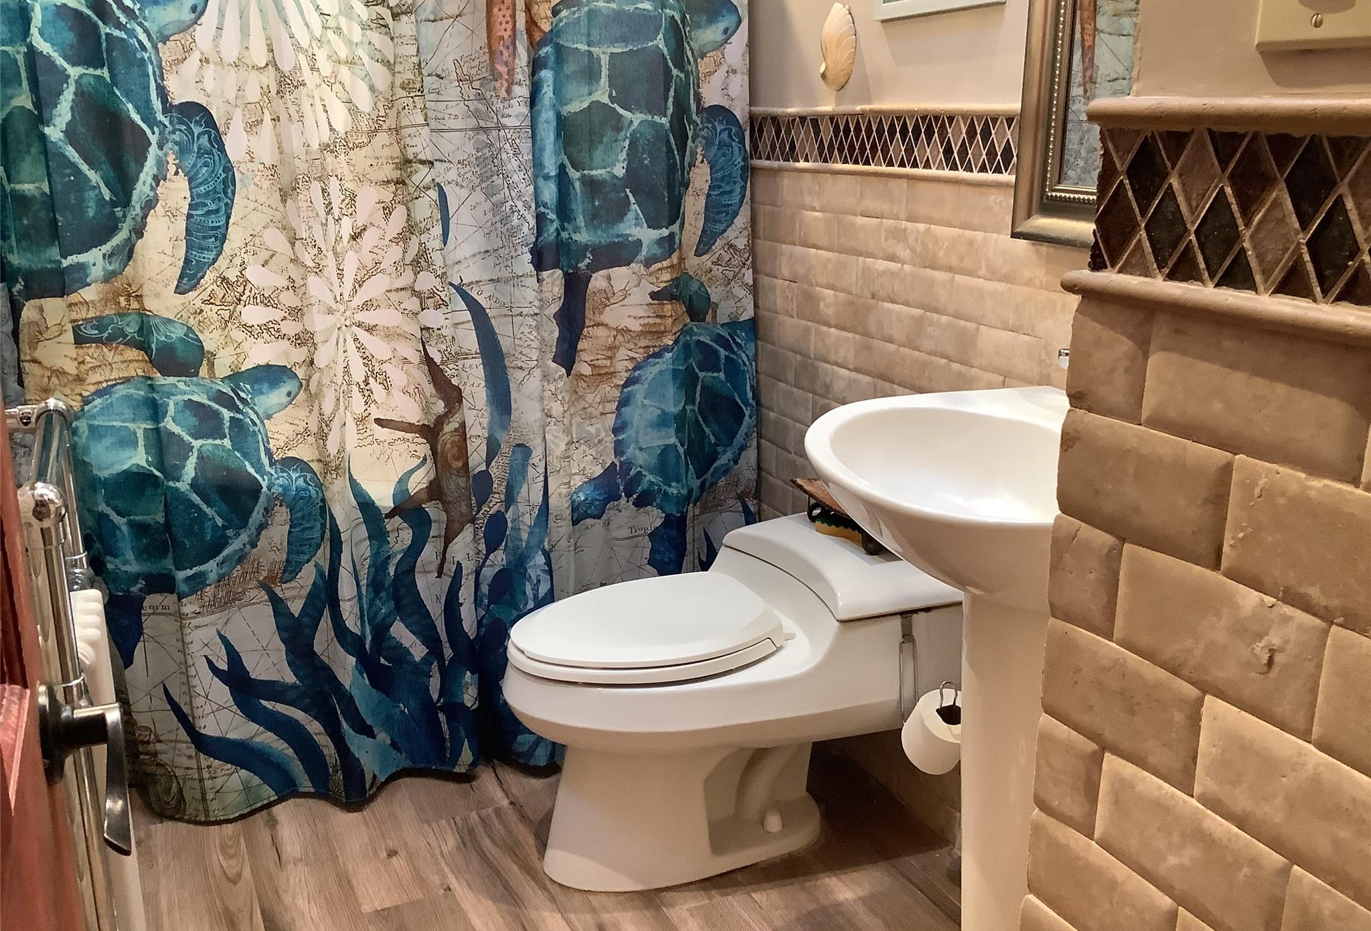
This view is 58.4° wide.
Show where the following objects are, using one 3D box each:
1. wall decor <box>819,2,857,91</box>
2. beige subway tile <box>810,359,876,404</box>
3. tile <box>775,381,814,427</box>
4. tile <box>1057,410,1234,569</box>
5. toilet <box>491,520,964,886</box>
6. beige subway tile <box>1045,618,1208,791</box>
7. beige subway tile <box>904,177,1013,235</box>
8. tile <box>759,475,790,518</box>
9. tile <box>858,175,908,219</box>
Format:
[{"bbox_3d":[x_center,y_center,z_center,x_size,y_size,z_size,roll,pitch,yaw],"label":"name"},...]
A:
[{"bbox_3d":[0.288,-0.804,2.360,0.042,0.162,0.125,-7,17,-25],"label":"wall decor"},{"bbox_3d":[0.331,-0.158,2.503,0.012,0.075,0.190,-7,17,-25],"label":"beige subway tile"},{"bbox_3d":[0.247,-0.138,2.749,0.012,0.076,0.152,-7,17,-25],"label":"tile"},{"bbox_3d":[0.295,0.013,0.794,0.011,0.073,0.140,-7,17,-25],"label":"tile"},{"bbox_3d":[0.045,0.453,2.315,0.782,0.551,0.437,-7,17,-25],"label":"toilet"},{"bbox_3d":[0.295,0.160,0.833,0.011,0.073,0.138,-7,17,-25],"label":"beige subway tile"},{"bbox_3d":[0.473,-0.444,2.115,0.012,0.075,0.289,-7,17,-25],"label":"beige subway tile"},{"bbox_3d":[0.212,0.067,2.878,0.012,0.076,0.152,-7,17,-25],"label":"tile"},{"bbox_3d":[0.370,-0.496,2.296,0.011,0.073,0.152,-7,17,-25],"label":"tile"}]

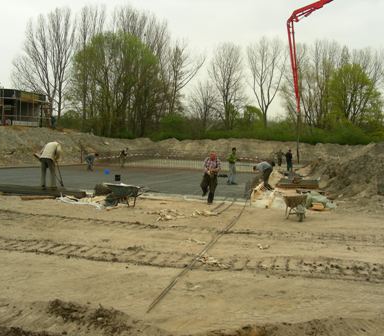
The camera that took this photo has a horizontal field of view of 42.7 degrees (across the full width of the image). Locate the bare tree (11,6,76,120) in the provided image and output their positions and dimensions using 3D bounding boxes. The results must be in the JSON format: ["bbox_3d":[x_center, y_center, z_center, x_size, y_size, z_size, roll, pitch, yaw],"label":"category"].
[{"bbox_3d":[-19.495,-13.019,65.000,8.400,16.300,7.800,0,3,0],"label":"bare tree"}]

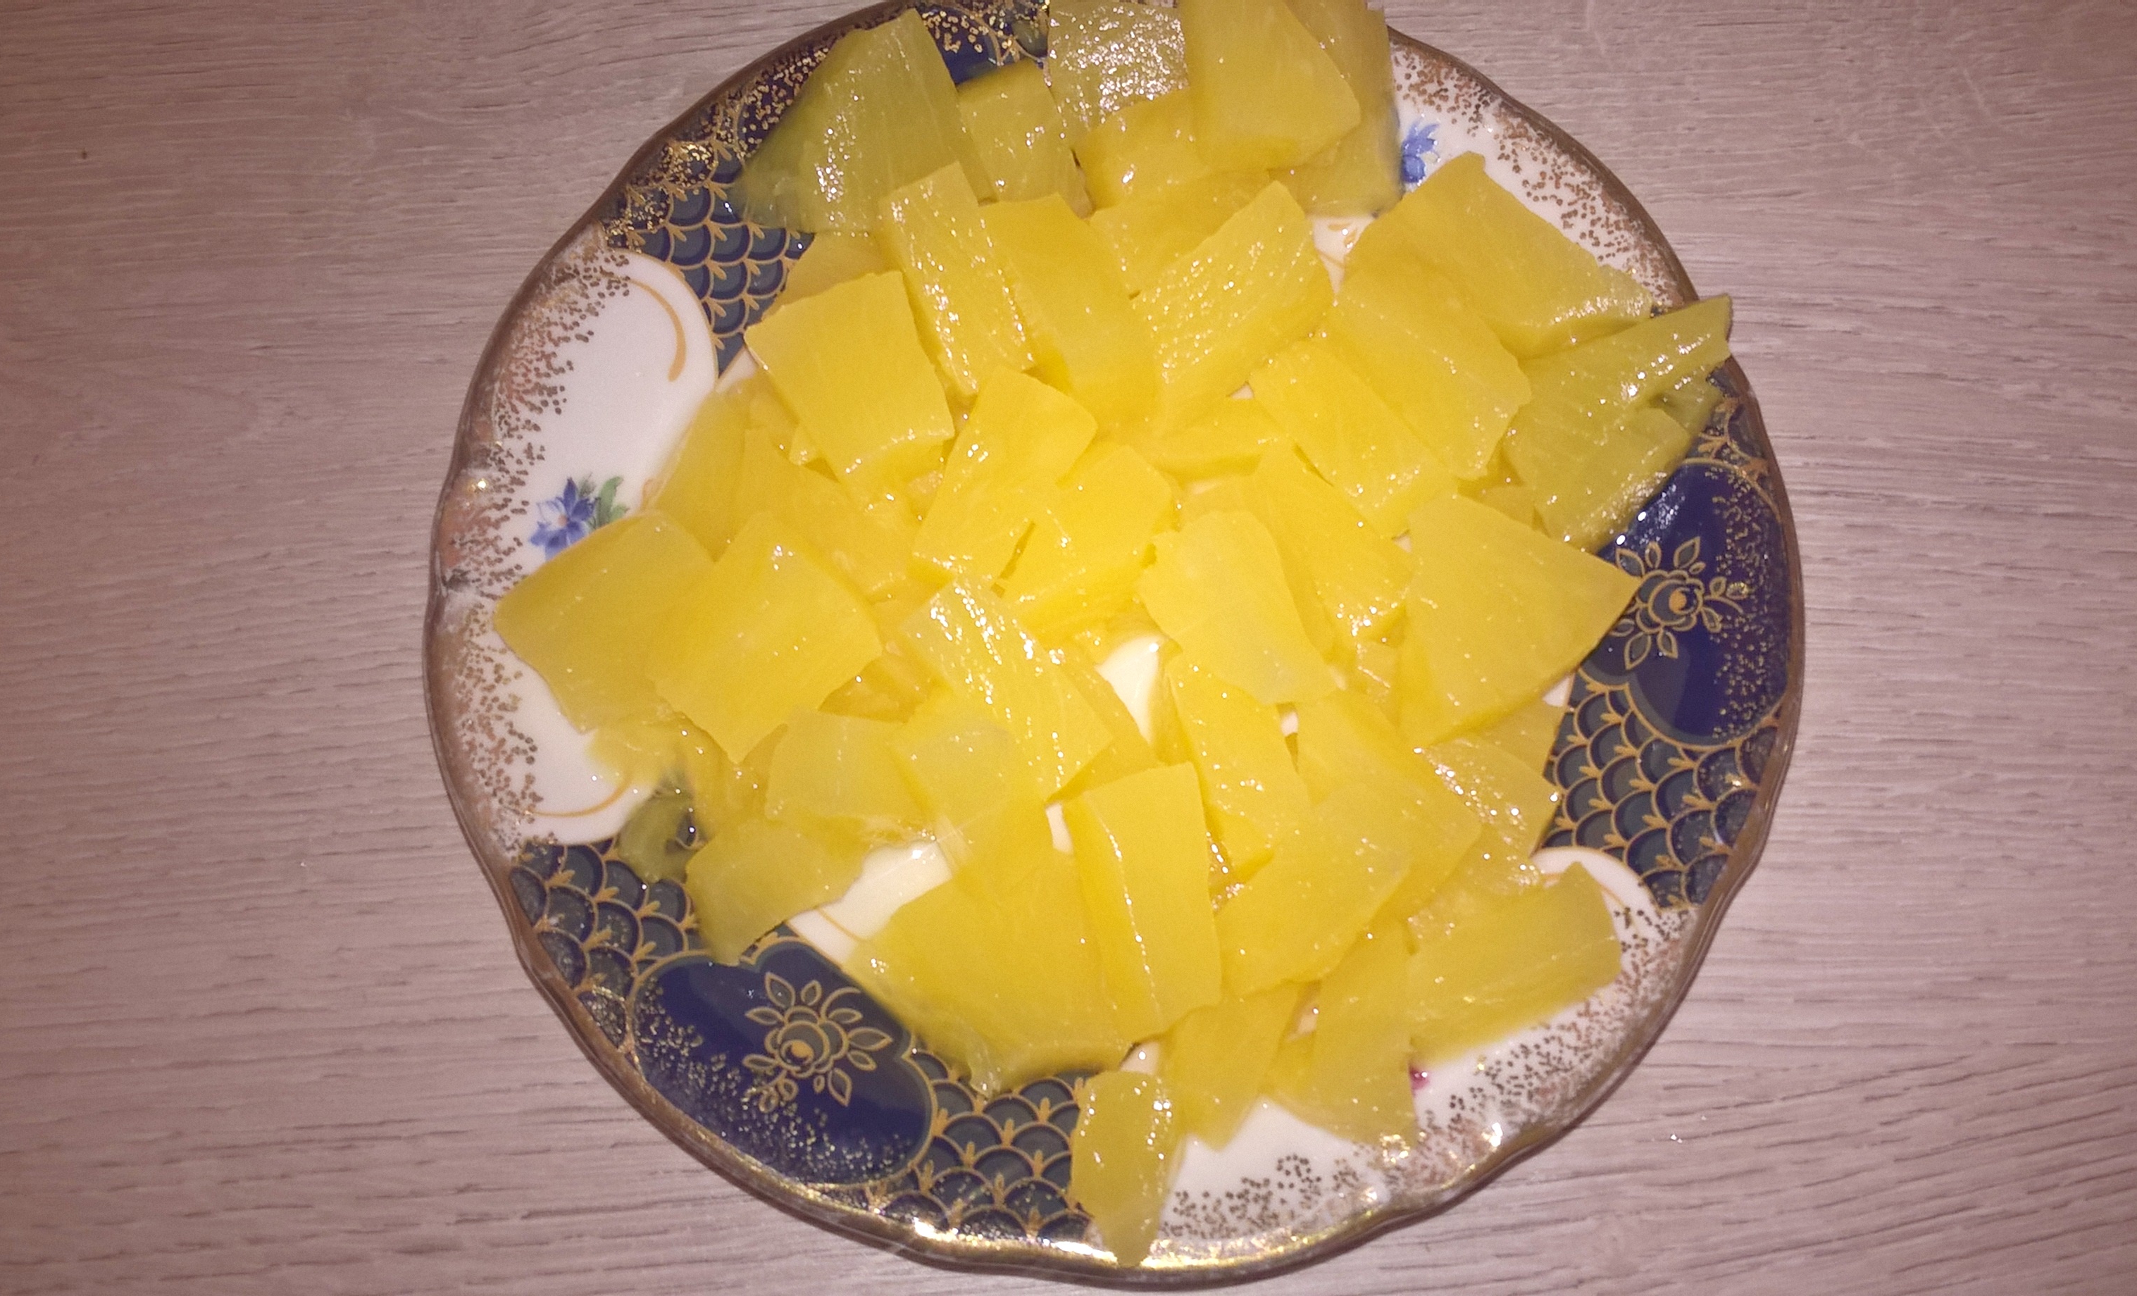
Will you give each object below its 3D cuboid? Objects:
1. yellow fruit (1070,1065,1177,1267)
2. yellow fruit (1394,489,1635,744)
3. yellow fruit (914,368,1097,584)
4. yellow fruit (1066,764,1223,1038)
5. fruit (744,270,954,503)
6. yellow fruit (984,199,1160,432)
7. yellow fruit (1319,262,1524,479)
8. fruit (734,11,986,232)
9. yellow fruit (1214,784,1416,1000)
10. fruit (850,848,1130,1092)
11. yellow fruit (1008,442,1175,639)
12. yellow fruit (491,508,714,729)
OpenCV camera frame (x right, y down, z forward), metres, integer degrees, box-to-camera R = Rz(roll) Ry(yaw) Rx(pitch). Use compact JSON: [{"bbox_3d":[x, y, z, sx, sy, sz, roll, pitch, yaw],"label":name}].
[{"bbox_3d":[0.007,0.068,0.239,0.013,0.010,0.023,4,64,3],"label":"yellow fruit"},{"bbox_3d":[0.062,-0.002,0.255,0.031,0.012,0.036,7,76,8],"label":"yellow fruit"},{"bbox_3d":[-0.008,-0.022,0.262,0.017,0.012,0.029,22,77,6],"label":"yellow fruit"},{"bbox_3d":[0.012,0.035,0.245,0.018,0.014,0.033,-11,76,-2],"label":"yellow fruit"},{"bbox_3d":[-0.030,-0.036,0.269,0.024,0.013,0.028,-22,76,-5],"label":"fruit"},{"bbox_3d":[0.002,-0.047,0.270,0.017,0.013,0.035,-22,76,-5],"label":"yellow fruit"},{"bbox_3d":[0.053,-0.040,0.266,0.016,0.012,0.035,-38,78,-8],"label":"yellow fruit"},{"bbox_3d":[-0.033,-0.073,0.274,0.034,0.012,0.034,-20,88,-6],"label":"fruit"},{"bbox_3d":[0.033,0.034,0.247,0.019,0.012,0.033,31,78,8],"label":"yellow fruit"},{"bbox_3d":[-0.011,0.046,0.246,0.032,0.012,0.029,-17,71,-6],"label":"fruit"},{"bbox_3d":[0.003,-0.012,0.263,0.029,0.013,0.016,-42,79,-9],"label":"yellow fruit"},{"bbox_3d":[-0.061,-0.003,0.258,0.029,0.012,0.021,-38,82,-15],"label":"yellow fruit"}]

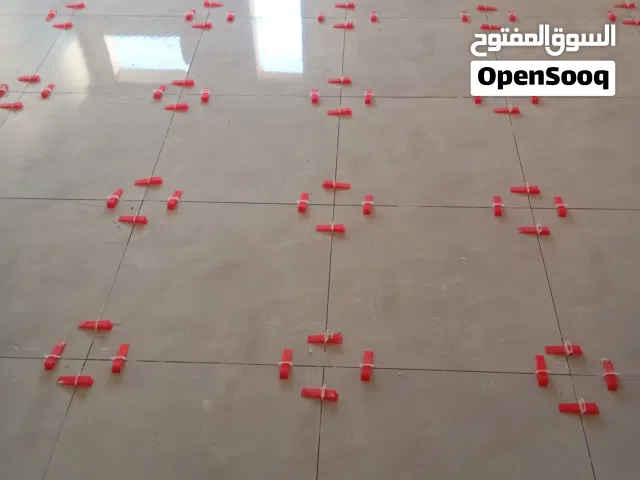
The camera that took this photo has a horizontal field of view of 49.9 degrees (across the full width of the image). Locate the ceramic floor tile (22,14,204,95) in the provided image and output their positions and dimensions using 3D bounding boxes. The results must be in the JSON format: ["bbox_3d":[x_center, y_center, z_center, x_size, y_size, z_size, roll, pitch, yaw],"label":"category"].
[{"bbox_3d":[-0.806,-0.764,2.811,0.600,0.010,0.600,1,45,3],"label":"ceramic floor tile"}]

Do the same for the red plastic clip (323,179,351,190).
[{"bbox_3d":[0.053,-0.176,2.179,0.086,0.020,0.019,1,45,4],"label":"red plastic clip"}]

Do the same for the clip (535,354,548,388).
[{"bbox_3d":[0.541,0.314,1.672,0.019,0.020,0.086,4,45,6],"label":"clip"}]

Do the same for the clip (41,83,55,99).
[{"bbox_3d":[-1.028,-0.568,2.600,0.022,0.021,0.087,0,45,2],"label":"clip"}]

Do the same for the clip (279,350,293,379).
[{"bbox_3d":[-0.084,0.303,1.706,0.019,0.020,0.086,2,45,4],"label":"clip"}]

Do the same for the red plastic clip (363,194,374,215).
[{"bbox_3d":[0.147,-0.112,2.107,0.022,0.022,0.087,4,45,6],"label":"red plastic clip"}]

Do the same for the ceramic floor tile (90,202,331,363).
[{"bbox_3d":[-0.272,0.100,1.933,0.600,0.010,0.600,1,45,3],"label":"ceramic floor tile"}]

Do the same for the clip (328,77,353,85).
[{"bbox_3d":[0.074,-0.604,2.600,0.087,0.021,0.022,4,45,6],"label":"clip"}]

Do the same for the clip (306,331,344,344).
[{"bbox_3d":[0.014,0.250,1.755,0.086,0.020,0.019,1,45,3],"label":"clip"}]

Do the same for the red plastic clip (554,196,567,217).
[{"bbox_3d":[0.727,-0.105,2.080,0.022,0.022,0.087,2,45,4],"label":"red plastic clip"}]

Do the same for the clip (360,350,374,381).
[{"bbox_3d":[0.116,0.305,1.690,0.022,0.022,0.087,5,45,7],"label":"clip"}]

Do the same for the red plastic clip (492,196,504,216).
[{"bbox_3d":[0.542,-0.108,2.094,0.019,0.020,0.086,4,45,6],"label":"red plastic clip"}]

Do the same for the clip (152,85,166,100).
[{"bbox_3d":[-0.600,-0.559,2.581,0.022,0.022,0.087,3,45,5],"label":"clip"}]

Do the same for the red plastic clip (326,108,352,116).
[{"bbox_3d":[0.071,-0.458,2.457,0.087,0.022,0.022,3,45,5],"label":"red plastic clip"}]

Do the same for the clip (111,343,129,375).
[{"bbox_3d":[-0.500,0.292,1.725,0.022,0.021,0.087,1,45,3],"label":"clip"}]

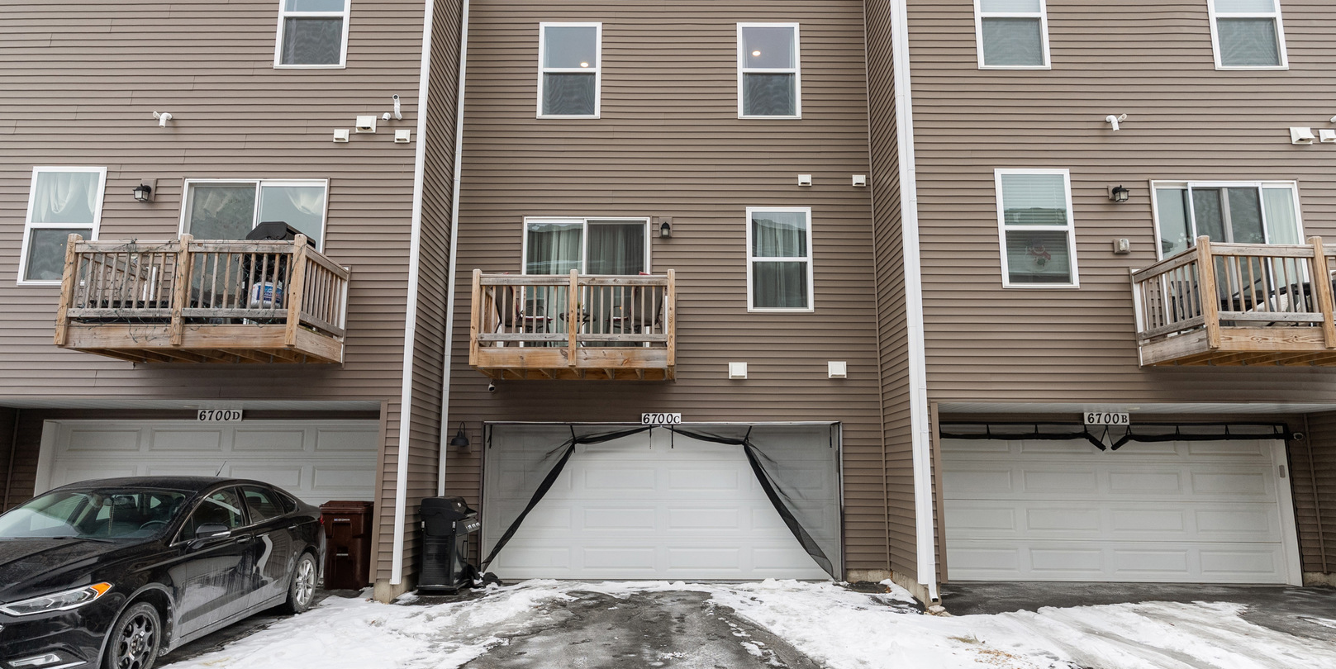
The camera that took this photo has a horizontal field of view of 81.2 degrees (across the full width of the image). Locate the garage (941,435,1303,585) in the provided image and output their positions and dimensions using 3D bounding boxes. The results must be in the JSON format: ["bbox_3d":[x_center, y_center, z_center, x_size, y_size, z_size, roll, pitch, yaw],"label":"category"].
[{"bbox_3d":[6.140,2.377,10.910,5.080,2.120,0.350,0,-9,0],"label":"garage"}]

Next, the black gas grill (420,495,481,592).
[{"bbox_3d":[-2.823,2.723,10.210,0.610,1.160,0.900,0,-9,0],"label":"black gas grill"}]

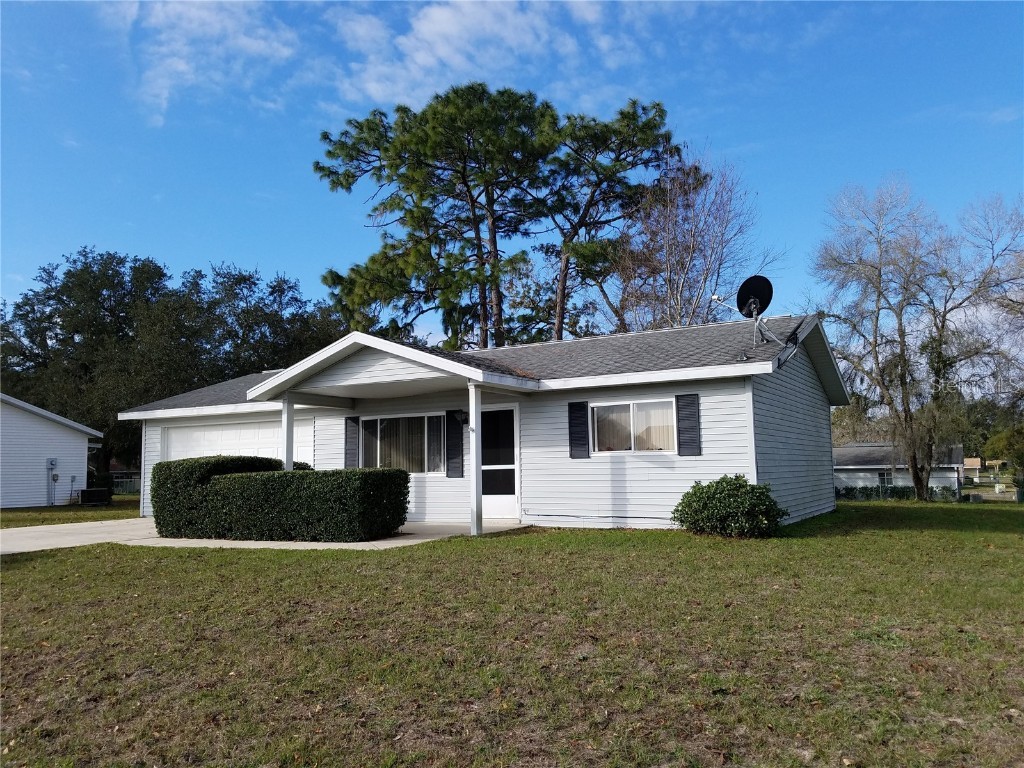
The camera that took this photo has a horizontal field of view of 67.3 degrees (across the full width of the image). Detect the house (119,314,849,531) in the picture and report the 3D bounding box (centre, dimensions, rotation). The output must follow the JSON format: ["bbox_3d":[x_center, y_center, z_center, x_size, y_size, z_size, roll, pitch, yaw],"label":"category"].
[{"bbox_3d":[-1.380,1.058,17.796,15.821,3.892,9.831,-5,-7,31],"label":"house"}]

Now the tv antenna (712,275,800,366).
[{"bbox_3d":[3.950,-1.190,12.780,0.850,1.220,1.000,4,-8,-38],"label":"tv antenna"}]

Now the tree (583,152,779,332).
[{"bbox_3d":[6.072,-2.215,27.880,6.600,12.400,6.400,-1,-6,0],"label":"tree"}]

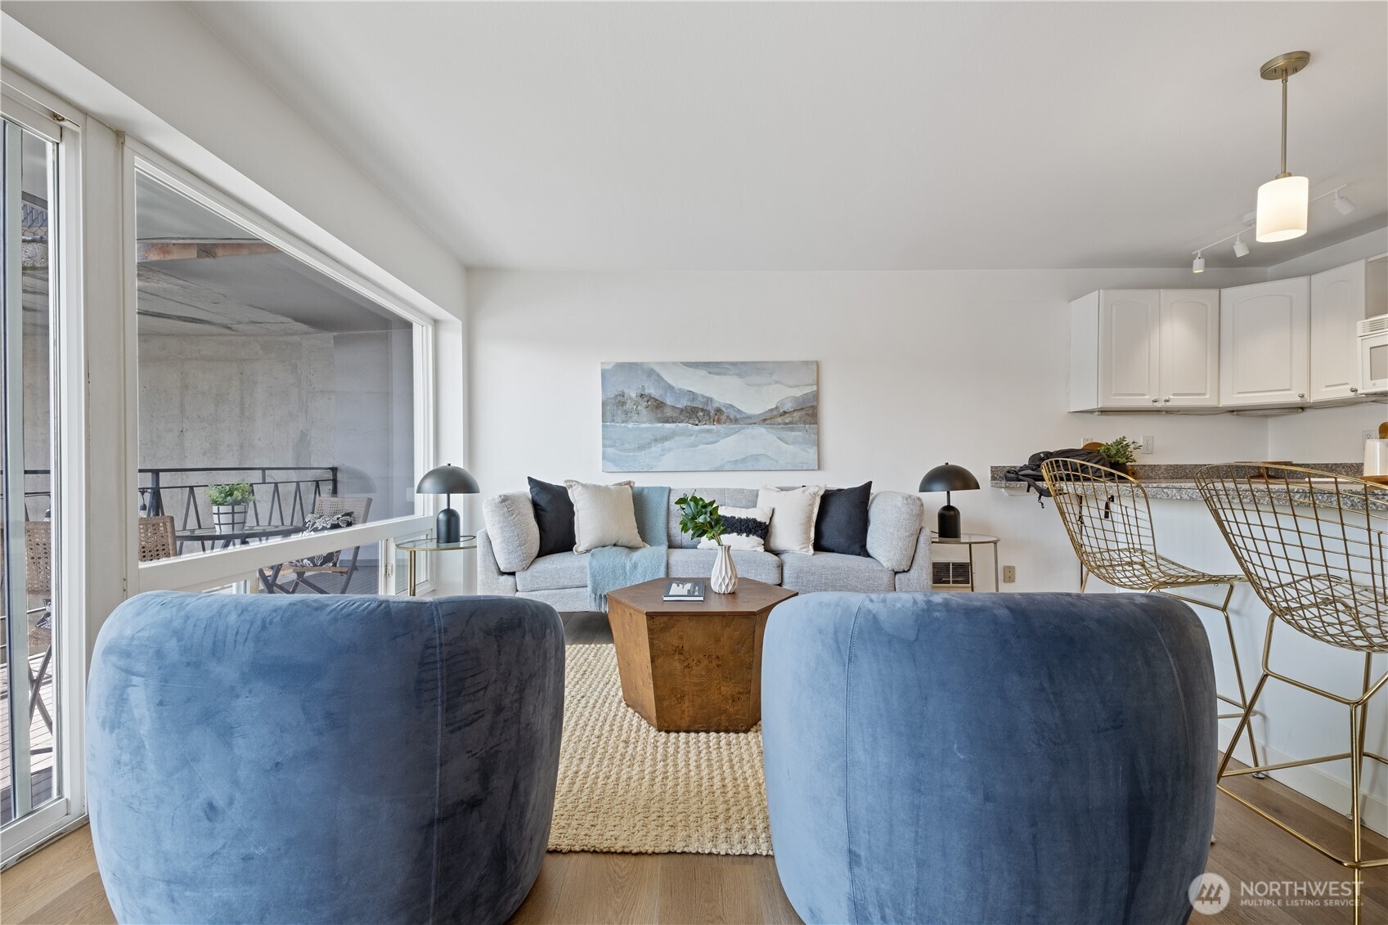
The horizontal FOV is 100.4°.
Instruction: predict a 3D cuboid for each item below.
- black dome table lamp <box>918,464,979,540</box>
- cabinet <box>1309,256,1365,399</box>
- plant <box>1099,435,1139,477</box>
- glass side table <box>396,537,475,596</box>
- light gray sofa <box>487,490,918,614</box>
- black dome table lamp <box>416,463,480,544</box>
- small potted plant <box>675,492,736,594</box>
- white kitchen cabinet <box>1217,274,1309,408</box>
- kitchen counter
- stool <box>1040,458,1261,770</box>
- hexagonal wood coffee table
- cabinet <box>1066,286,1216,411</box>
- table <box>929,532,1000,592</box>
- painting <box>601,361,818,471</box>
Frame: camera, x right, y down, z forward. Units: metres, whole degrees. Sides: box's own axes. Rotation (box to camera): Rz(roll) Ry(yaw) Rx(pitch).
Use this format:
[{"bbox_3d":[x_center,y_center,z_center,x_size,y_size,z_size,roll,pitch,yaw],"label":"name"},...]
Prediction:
[{"bbox_3d":[1.610,0.243,3.640,0.380,0.485,0.380,0,0,0],"label":"black dome table lamp"},{"bbox_3d":[3.865,-0.742,3.330,0.335,0.770,0.290,0,0,-1],"label":"cabinet"},{"bbox_3d":[2.755,-0.030,3.750,0.250,0.285,0.240,0,0,0],"label":"plant"},{"bbox_3d":[-1.533,0.785,3.483,0.515,0.574,0.515,-1,-1,-1],"label":"glass side table"},{"bbox_3d":[0.055,0.609,3.550,2.450,0.897,0.860,-1,-1,-1],"label":"light gray sofa"},{"bbox_3d":[-1.534,0.258,3.610,0.395,0.502,0.395,-1,-1,-1],"label":"black dome table lamp"},{"bbox_3d":[0.052,0.360,2.585,0.265,0.445,0.230,0,0,0],"label":"small potted plant"},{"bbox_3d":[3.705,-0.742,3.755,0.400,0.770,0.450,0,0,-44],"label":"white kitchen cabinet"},{"bbox_3d":[2.496,0.094,3.012,0.800,0.160,2.150,-1,-1,-1],"label":"kitchen counter"},{"bbox_3d":[1.675,0.505,2.140,0.510,1.030,0.530,0,0,-5],"label":"stool"},{"bbox_3d":[0.038,0.800,2.510,0.830,0.455,0.720,0,0,-1],"label":"hexagonal wood coffee table"},{"bbox_3d":[3.059,-0.746,3.953,0.815,0.780,0.310,-1,-1,-1],"label":"cabinet"},{"bbox_3d":[1.627,0.755,3.572,0.515,0.574,0.515,-1,-1,-1],"label":"table"},{"bbox_3d":[0.120,-0.319,4.009,1.505,0.752,0.036,-1,-1,-1],"label":"painting"}]

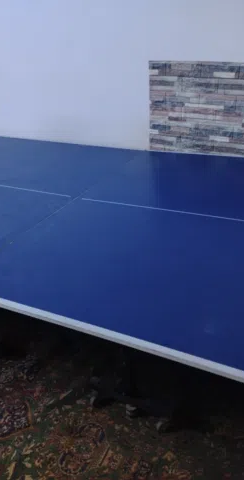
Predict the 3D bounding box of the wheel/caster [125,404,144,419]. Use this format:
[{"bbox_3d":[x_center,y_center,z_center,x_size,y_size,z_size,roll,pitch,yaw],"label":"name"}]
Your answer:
[{"bbox_3d":[0.052,0.712,1.844,0.065,0.051,0.040,5,30,18],"label":"wheel/caster"}]

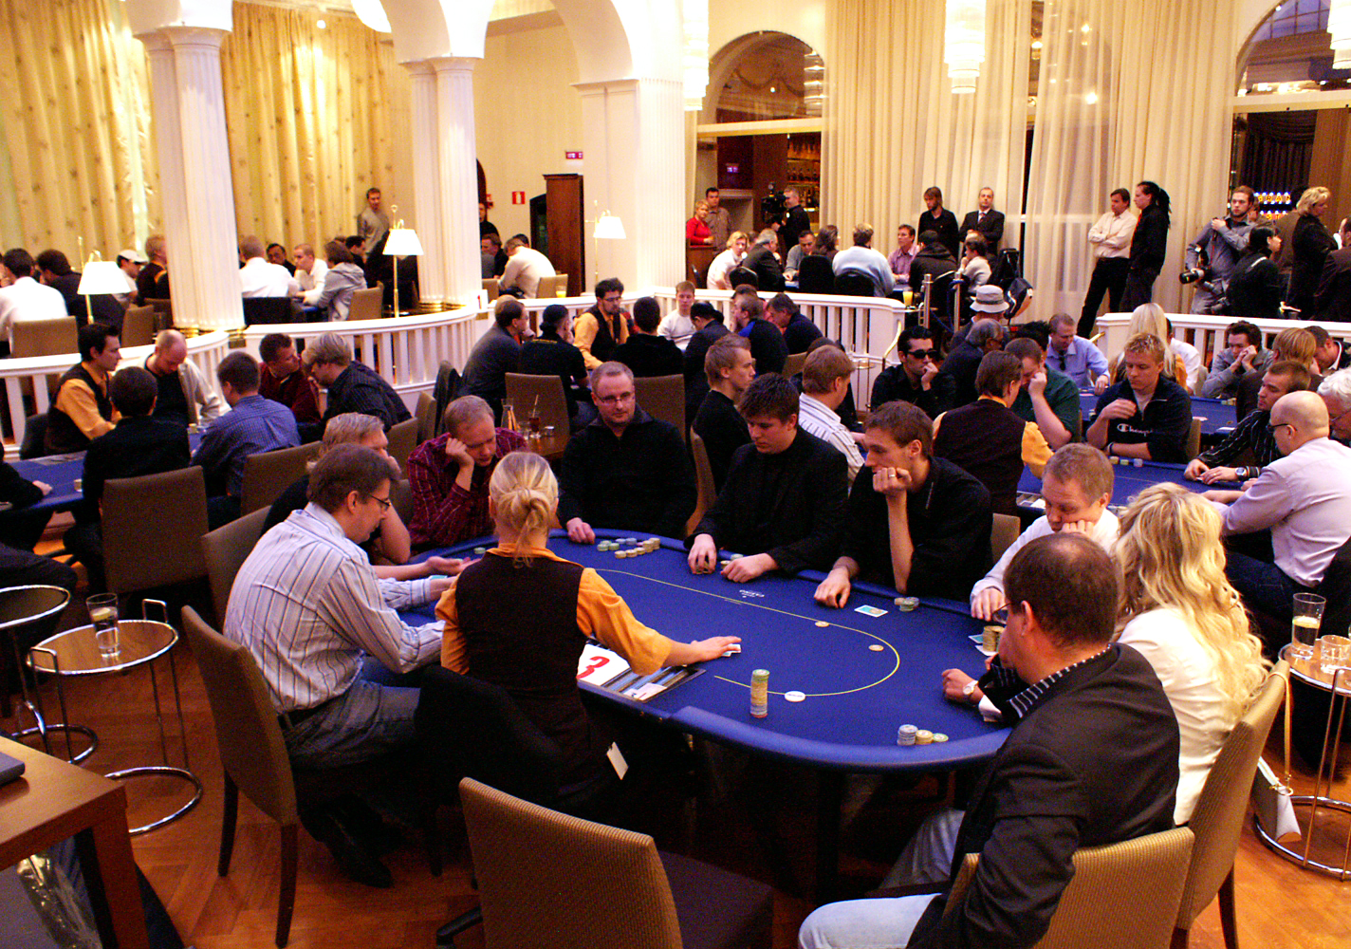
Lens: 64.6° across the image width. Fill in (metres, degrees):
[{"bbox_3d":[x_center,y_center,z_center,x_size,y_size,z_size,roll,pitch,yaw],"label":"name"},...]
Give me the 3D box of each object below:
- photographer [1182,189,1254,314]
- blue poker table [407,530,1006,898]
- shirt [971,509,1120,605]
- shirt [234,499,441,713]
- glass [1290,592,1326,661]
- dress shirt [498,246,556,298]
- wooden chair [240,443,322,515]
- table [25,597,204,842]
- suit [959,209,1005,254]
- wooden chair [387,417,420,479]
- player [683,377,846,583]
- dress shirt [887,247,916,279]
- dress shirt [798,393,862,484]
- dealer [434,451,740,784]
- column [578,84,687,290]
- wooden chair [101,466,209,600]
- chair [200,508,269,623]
[{"bbox_3d":[4.686,-1.606,9.186,0.640,1.770,0.480,7,15,29],"label":"photographer"},{"bbox_3d":[0.046,0.785,3.242,2.220,0.780,1.130,10,17,37],"label":"blue poker table"},{"bbox_3d":[1.123,0.372,3.122,0.480,0.620,0.500,-9,15,-31],"label":"shirt"},{"bbox_3d":[-0.886,0.352,3.054,0.560,0.580,0.500,-11,17,-36],"label":"shirt"},{"bbox_3d":[1.896,0.455,3.213,0.093,0.180,0.093,-1,13,0],"label":"glass"},{"bbox_3d":[-1.503,-1.928,10.588,0.520,0.570,0.470,6,15,27],"label":"dress shirt"},{"bbox_3d":[-2.068,0.266,5.340,0.560,0.870,0.450,9,16,34],"label":"wooden chair"},{"bbox_3d":[-1.814,0.789,3.463,0.450,0.630,0.450,7,16,29],"label":"table"},{"bbox_3d":[3.520,-2.628,12.234,0.520,0.780,0.340,3,14,14],"label":"suit"},{"bbox_3d":[-1.699,0.182,5.714,0.600,0.920,0.470,5,15,19],"label":"wooden chair"},{"bbox_3d":[0.321,0.324,4.127,0.600,1.380,0.720,9,17,34],"label":"player"},{"bbox_3d":[2.321,-2.033,10.842,0.480,0.600,0.380,6,16,23],"label":"dress shirt"},{"bbox_3d":[0.698,-0.158,5.209,0.440,0.600,0.480,-12,18,-40],"label":"dress shirt"},{"bbox_3d":[-0.235,0.600,2.772,0.670,1.350,0.660,5,14,21],"label":"dealer"},{"bbox_3d":[-0.406,-2.507,10.867,0.650,2.800,0.750,13,20,43],"label":"column"},{"bbox_3d":[-2.413,0.365,4.936,0.450,0.870,0.560,-10,17,-36],"label":"wooden chair"},{"bbox_3d":[-1.305,0.598,3.910,0.560,0.870,0.450,3,14,16],"label":"chair"}]

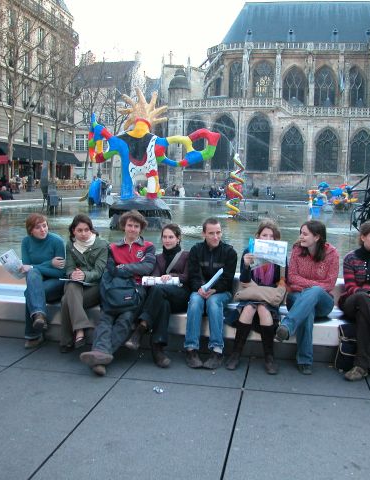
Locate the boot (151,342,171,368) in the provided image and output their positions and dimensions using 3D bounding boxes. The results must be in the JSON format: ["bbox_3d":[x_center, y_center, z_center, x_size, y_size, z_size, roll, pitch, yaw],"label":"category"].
[{"bbox_3d":[-0.189,0.949,4.484,0.110,0.230,0.270,0,6,-10],"label":"boot"}]

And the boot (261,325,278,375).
[{"bbox_3d":[0.708,0.894,4.369,0.130,0.385,0.280,1,6,2],"label":"boot"}]

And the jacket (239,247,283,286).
[{"bbox_3d":[0.711,0.260,4.720,0.440,0.490,0.330,2,6,10],"label":"jacket"}]

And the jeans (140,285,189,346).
[{"bbox_3d":[-0.162,0.633,4.614,0.380,0.500,0.660,3,7,20],"label":"jeans"}]

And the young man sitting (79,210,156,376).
[{"bbox_3d":[-0.551,0.402,4.566,0.520,1.280,1.020,2,6,14],"label":"young man sitting"}]

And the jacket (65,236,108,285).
[{"bbox_3d":[-0.967,0.237,5.080,0.450,0.520,0.370,1,6,0],"label":"jacket"}]

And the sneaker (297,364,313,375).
[{"bbox_3d":[0.999,1.043,4.381,0.100,0.110,0.260,1,6,-1],"label":"sneaker"}]

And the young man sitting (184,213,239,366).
[{"bbox_3d":[0.230,0.415,4.660,0.490,1.230,0.730,1,6,6],"label":"young man sitting"}]

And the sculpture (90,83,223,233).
[{"bbox_3d":[-0.777,-2.122,13.400,3.300,3.550,1.700,0,6,-3],"label":"sculpture"}]

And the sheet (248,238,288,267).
[{"bbox_3d":[0.704,0.107,4.420,0.320,0.220,0.050,5,2,8],"label":"sheet"}]

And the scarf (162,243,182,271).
[{"bbox_3d":[-0.111,0.152,4.656,0.190,0.240,0.170,2,6,14],"label":"scarf"}]

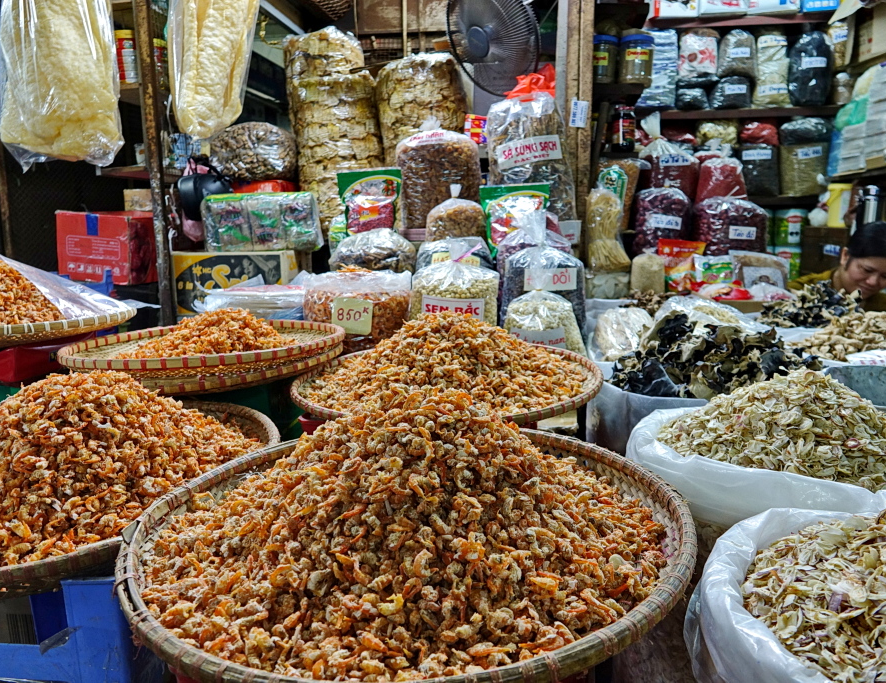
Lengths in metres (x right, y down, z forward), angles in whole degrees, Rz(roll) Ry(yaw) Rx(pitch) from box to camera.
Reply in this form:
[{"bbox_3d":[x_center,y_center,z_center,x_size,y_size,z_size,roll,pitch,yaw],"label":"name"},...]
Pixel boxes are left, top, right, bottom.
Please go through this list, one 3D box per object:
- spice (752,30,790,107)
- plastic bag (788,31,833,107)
[{"bbox_3d":[1.007,-0.840,2.100,0.106,0.211,0.110,3,11,15],"label":"spice"},{"bbox_3d":[1.120,-0.832,2.080,0.124,0.208,0.120,3,11,15],"label":"plastic bag"}]

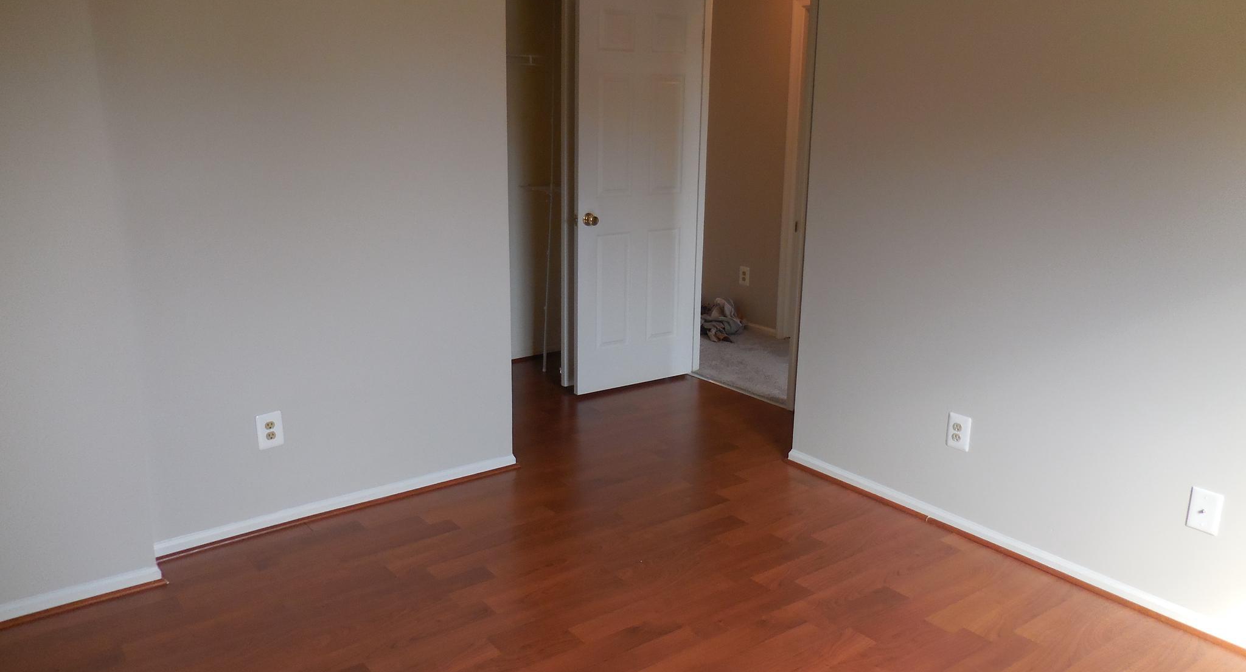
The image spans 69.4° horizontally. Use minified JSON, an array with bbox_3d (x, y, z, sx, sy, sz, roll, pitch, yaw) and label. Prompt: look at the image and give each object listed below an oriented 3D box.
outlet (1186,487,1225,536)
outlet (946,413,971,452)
[{"bbox_3d":[1.653,0.497,2.557,0.012,0.122,0.079,-10,18,-36],"label":"outlet"},{"bbox_3d":[1.181,0.339,3.165,0.010,0.122,0.079,-10,18,-36],"label":"outlet"}]

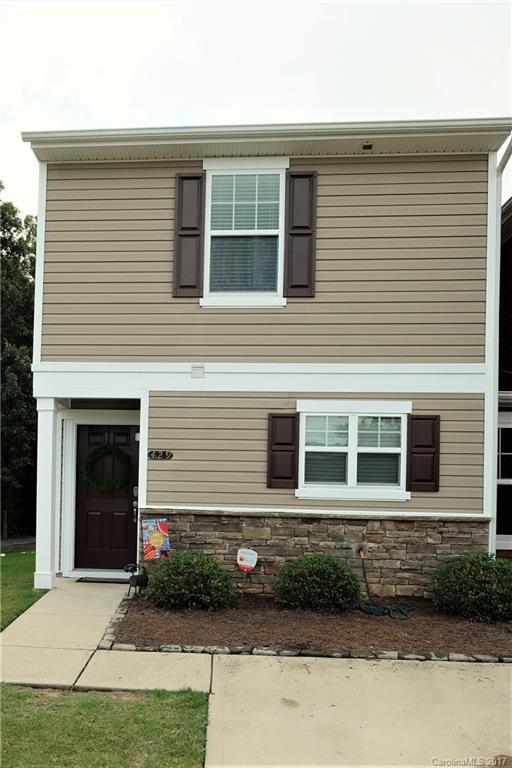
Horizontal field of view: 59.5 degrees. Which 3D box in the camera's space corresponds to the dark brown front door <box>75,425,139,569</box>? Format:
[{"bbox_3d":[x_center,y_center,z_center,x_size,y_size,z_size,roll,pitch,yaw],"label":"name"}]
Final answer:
[{"bbox_3d":[-2.082,1.595,6.341,0.914,2.035,0.050,1,-1,3],"label":"dark brown front door"}]

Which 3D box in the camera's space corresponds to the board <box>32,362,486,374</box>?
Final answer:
[{"bbox_3d":[-0.034,-0.200,5.357,5.450,0.125,0.060,1,-1,3],"label":"board"}]

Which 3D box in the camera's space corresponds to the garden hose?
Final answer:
[{"bbox_3d":[1.416,2.185,4.967,0.568,0.582,0.520,1,-1,3],"label":"garden hose"}]

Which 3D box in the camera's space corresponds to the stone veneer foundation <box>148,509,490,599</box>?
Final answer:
[{"bbox_3d":[0.655,2.027,5.284,4.080,1.000,0.130,1,-1,3],"label":"stone veneer foundation"}]

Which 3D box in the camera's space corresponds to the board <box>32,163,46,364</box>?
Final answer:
[{"bbox_3d":[-2.659,-1.504,5.540,0.100,2.480,0.080,1,-1,3],"label":"board"}]

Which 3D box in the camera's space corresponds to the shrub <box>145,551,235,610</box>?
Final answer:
[{"bbox_3d":[-0.716,2.138,4.908,0.950,0.640,0.880,1,-1,3],"label":"shrub"}]

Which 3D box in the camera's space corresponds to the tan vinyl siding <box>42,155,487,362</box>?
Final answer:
[{"bbox_3d":[0.045,-1.482,5.394,5.330,2.480,0.050,1,-1,3],"label":"tan vinyl siding"}]

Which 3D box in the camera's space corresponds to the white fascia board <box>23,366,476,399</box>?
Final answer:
[{"bbox_3d":[-0.025,0.028,5.368,5.440,0.290,0.060,1,-1,3],"label":"white fascia board"}]

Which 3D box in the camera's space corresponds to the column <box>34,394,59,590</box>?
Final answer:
[{"bbox_3d":[-2.582,1.338,5.579,0.235,2.340,0.235,1,-1,3],"label":"column"}]

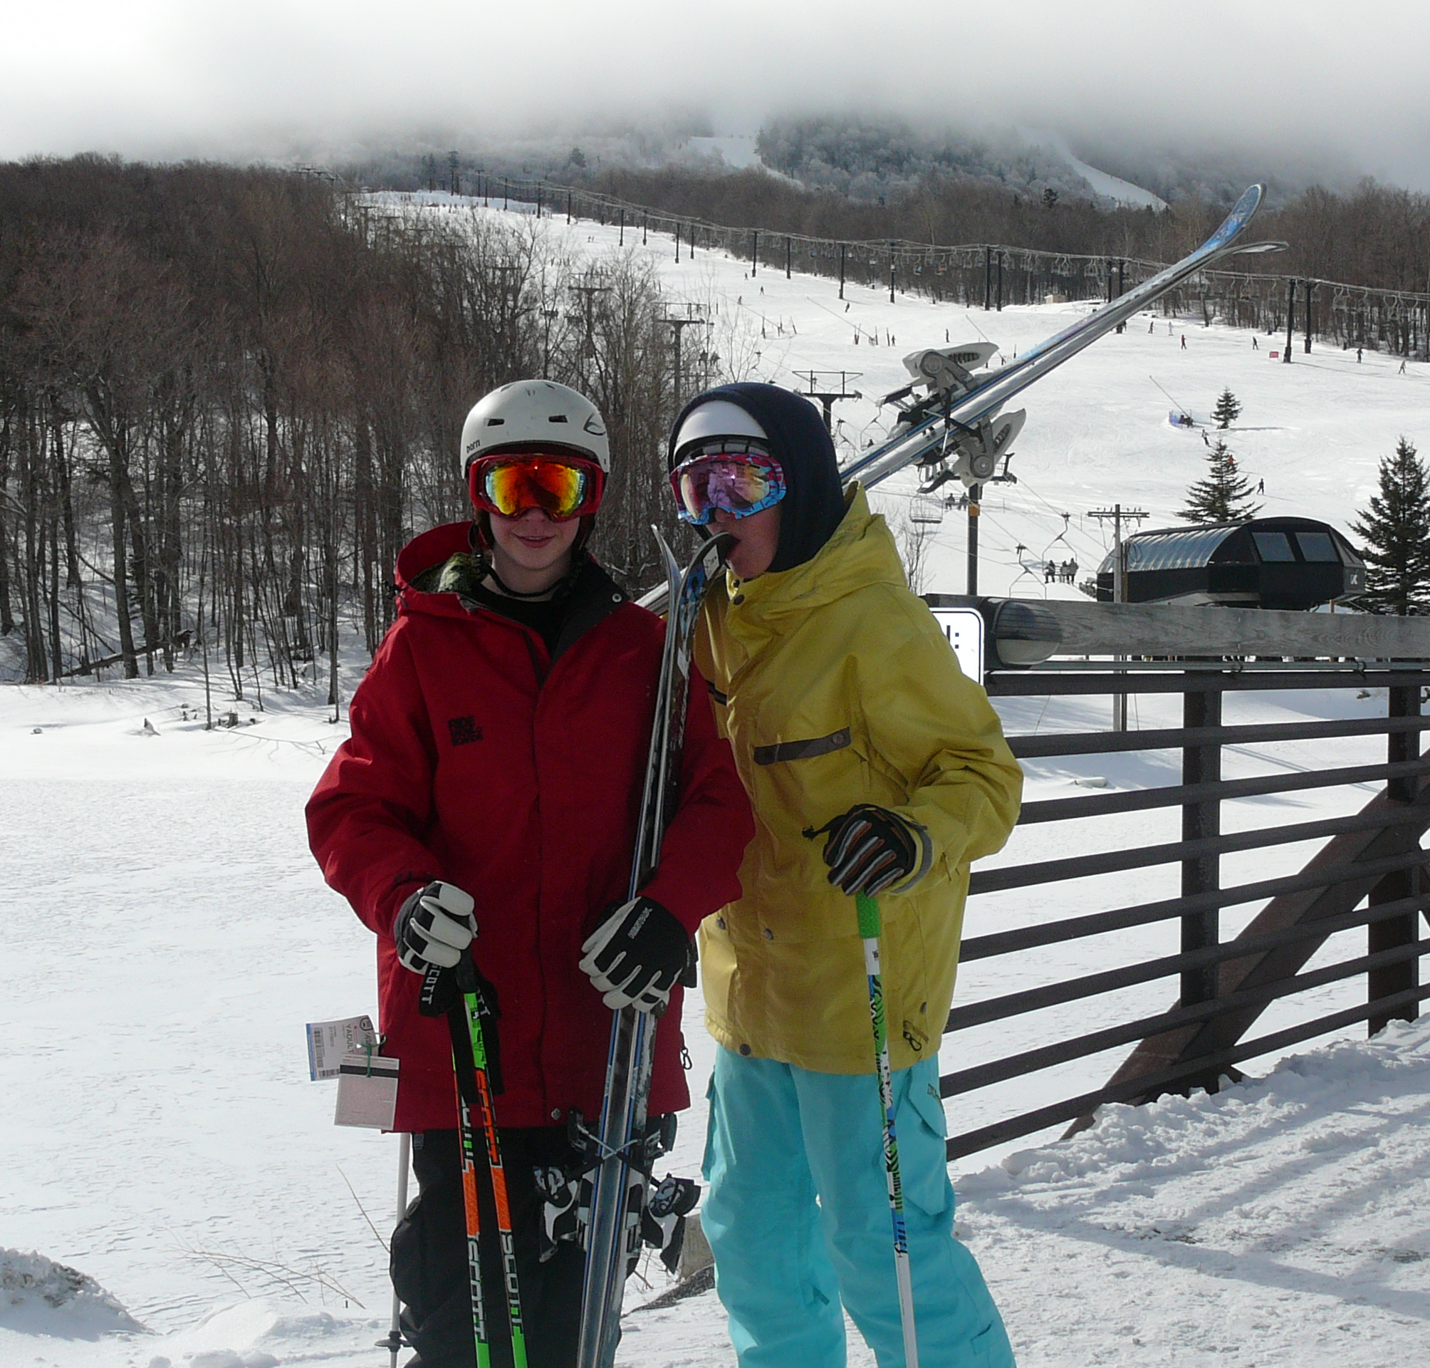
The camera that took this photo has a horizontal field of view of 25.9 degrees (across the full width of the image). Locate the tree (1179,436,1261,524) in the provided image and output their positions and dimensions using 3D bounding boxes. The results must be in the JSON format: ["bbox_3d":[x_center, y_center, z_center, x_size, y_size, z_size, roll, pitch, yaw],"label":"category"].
[{"bbox_3d":[29.200,-9.600,180.000,5.500,9.000,5.500,0,1,0],"label":"tree"}]

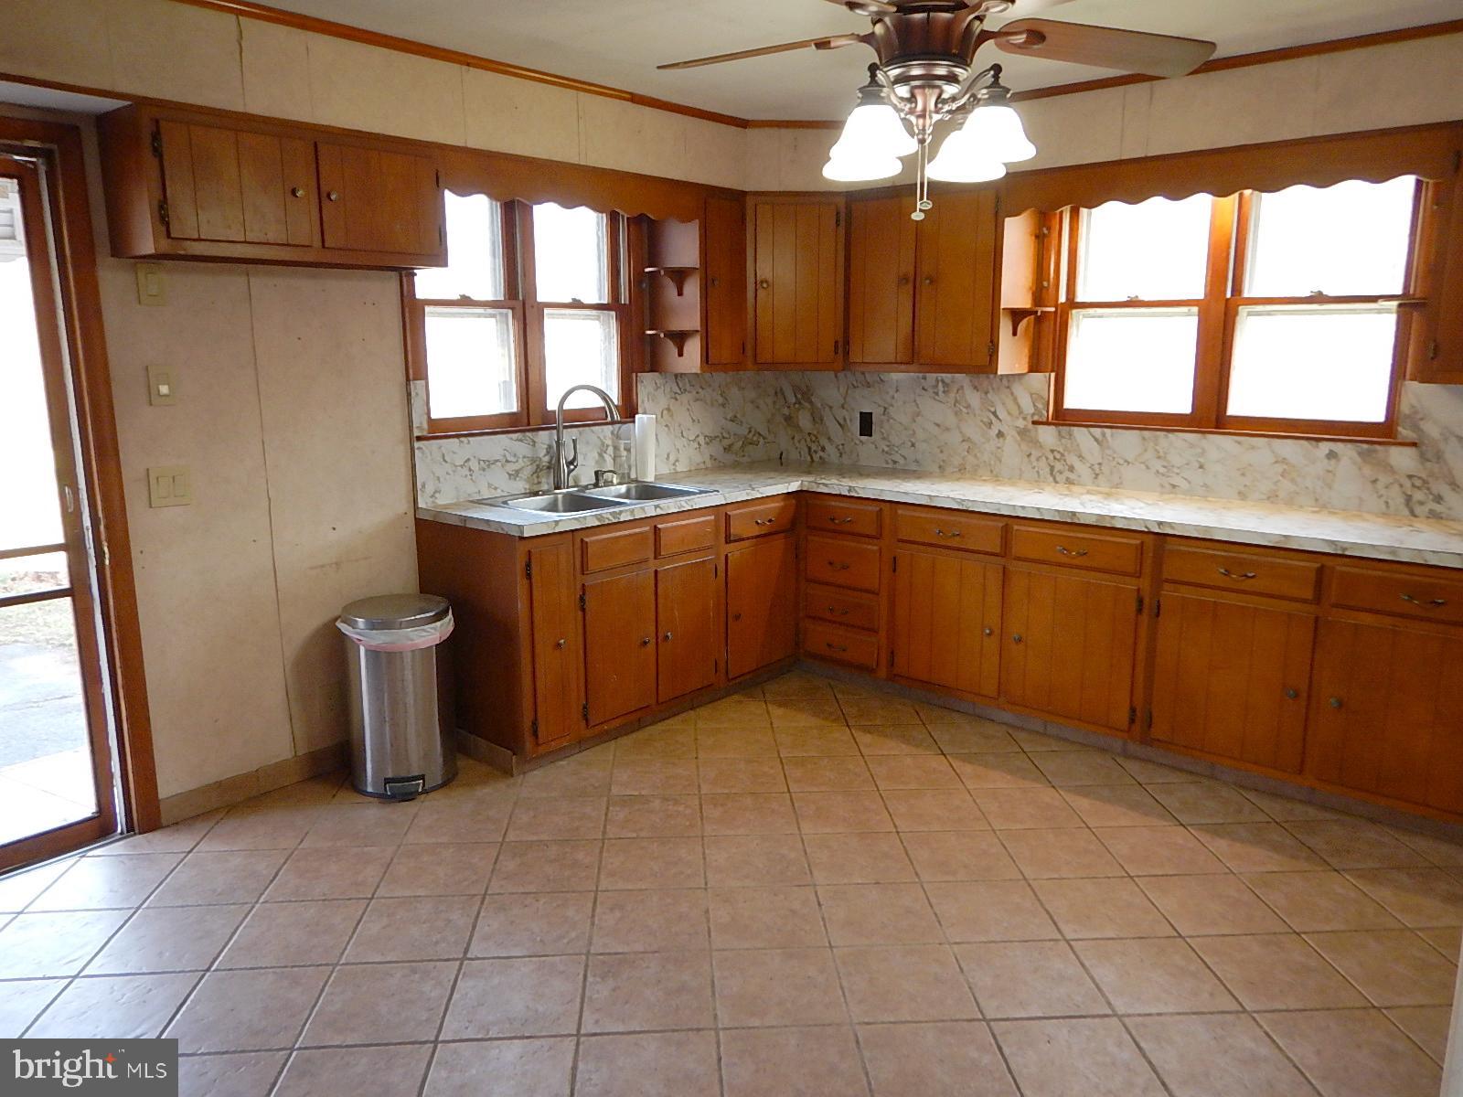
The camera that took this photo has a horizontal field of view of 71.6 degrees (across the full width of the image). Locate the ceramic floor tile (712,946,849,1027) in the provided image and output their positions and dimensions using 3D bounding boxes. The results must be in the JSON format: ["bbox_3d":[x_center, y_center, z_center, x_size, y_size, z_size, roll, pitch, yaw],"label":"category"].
[{"bbox_3d":[0.112,1.056,2.432,0.303,0.010,0.303,-1,11,-3],"label":"ceramic floor tile"}]

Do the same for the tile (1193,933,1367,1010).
[{"bbox_3d":[1.328,1.034,2.477,0.302,0.010,0.302,-1,11,-3],"label":"tile"}]

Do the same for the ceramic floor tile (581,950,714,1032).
[{"bbox_3d":[-0.193,1.048,2.392,0.302,0.010,0.302,-1,11,-3],"label":"ceramic floor tile"}]

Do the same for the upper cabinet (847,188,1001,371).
[{"bbox_3d":[0.907,-1.184,4.513,0.765,0.790,0.320,10,15,40],"label":"upper cabinet"}]

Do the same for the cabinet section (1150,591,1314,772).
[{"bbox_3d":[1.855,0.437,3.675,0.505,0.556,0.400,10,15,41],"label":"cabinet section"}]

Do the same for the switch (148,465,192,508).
[{"bbox_3d":[-1.747,-0.190,3.162,0.012,0.118,0.118,10,15,41],"label":"switch"}]

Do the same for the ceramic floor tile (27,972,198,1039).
[{"bbox_3d":[-1.412,1.062,2.305,0.302,0.010,0.302,-1,11,-3],"label":"ceramic floor tile"}]

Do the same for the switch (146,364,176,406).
[{"bbox_3d":[-1.704,-0.487,3.041,0.012,0.116,0.071,10,15,40],"label":"switch"}]

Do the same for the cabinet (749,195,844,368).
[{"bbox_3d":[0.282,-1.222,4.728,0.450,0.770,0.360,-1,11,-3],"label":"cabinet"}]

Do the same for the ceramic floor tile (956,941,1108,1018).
[{"bbox_3d":[0.729,1.051,2.468,0.303,0.010,0.303,-1,11,-3],"label":"ceramic floor tile"}]

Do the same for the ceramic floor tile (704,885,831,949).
[{"bbox_3d":[0.094,0.998,2.735,0.303,0.010,0.303,-1,11,-3],"label":"ceramic floor tile"}]

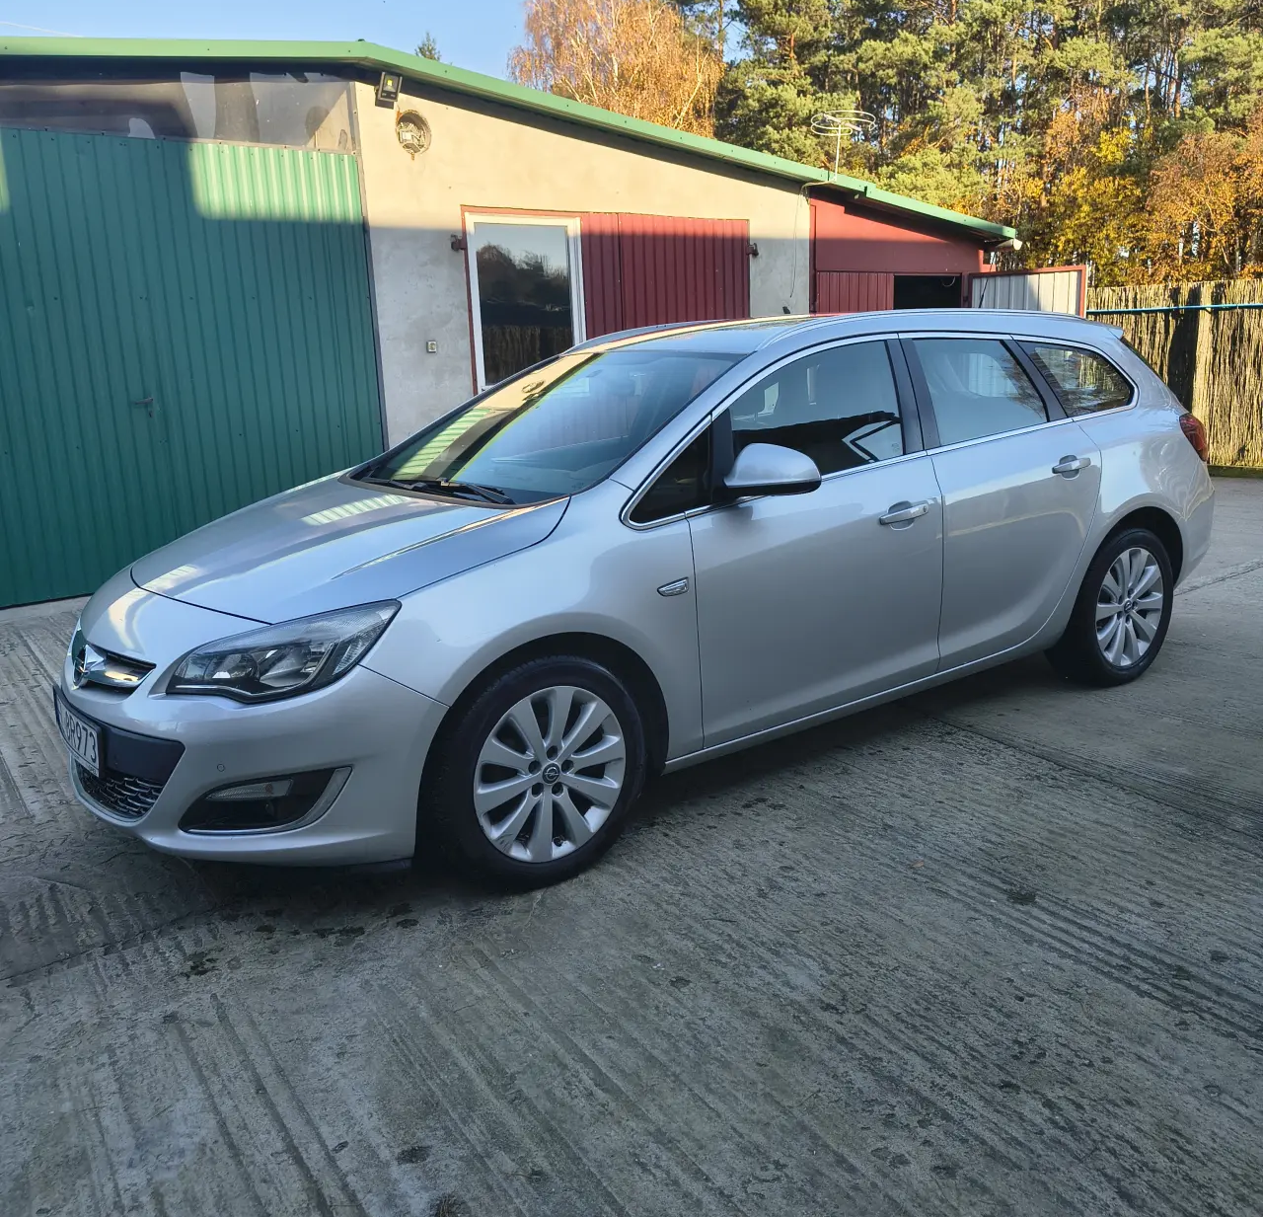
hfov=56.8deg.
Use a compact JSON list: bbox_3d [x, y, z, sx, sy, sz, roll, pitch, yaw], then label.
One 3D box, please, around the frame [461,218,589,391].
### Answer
[{"bbox_3d":[-0.800,-2.344,9.144,1.070,1.420,0.100,-13,17,-38],"label":"frame"}]

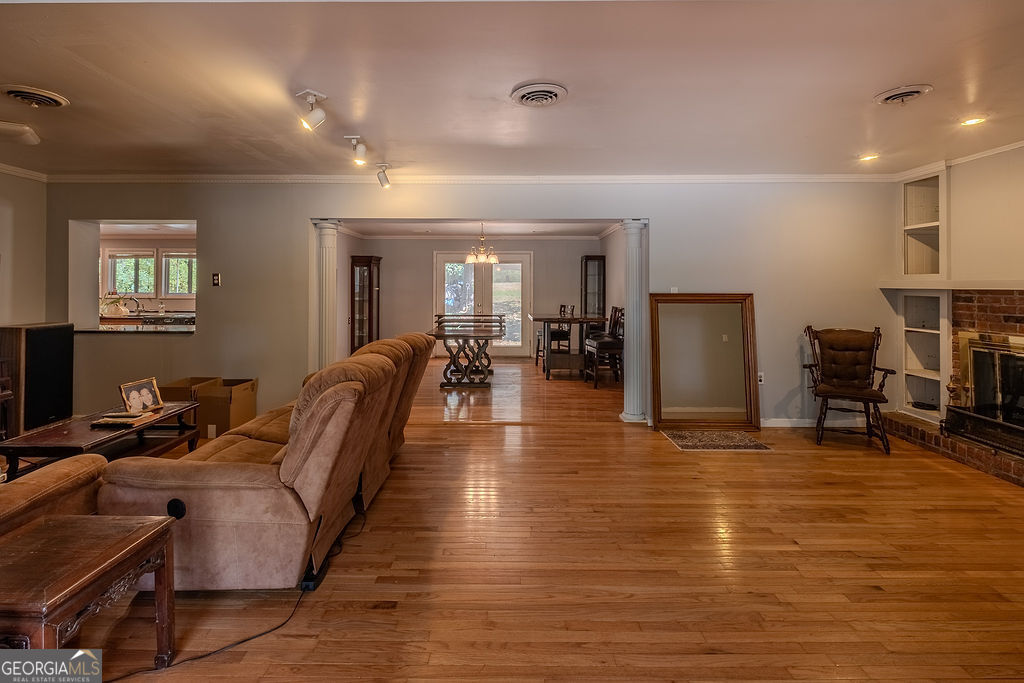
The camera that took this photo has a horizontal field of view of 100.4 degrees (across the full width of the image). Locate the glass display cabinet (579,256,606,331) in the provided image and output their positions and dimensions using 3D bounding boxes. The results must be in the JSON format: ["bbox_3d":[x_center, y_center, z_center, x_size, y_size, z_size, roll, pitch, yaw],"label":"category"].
[{"bbox_3d":[1.570,-0.636,8.220,0.390,1.980,0.460,0,3,0],"label":"glass display cabinet"}]

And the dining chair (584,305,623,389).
[{"bbox_3d":[1.345,0.075,5.930,0.530,1.060,0.450,-1,4,-10],"label":"dining chair"}]

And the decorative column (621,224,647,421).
[{"bbox_3d":[1.235,-0.215,4.300,0.245,2.000,0.245,0,3,0],"label":"decorative column"}]

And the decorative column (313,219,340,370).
[{"bbox_3d":[-1.840,-0.220,4.290,0.245,2.000,0.245,0,3,0],"label":"decorative column"}]

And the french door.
[{"bbox_3d":[-0.574,-0.735,8.470,1.970,2.110,0.110,0,3,0],"label":"french door"}]

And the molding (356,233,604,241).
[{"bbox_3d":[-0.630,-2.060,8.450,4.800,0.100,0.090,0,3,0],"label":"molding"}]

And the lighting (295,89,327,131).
[{"bbox_3d":[-1.147,-1.321,2.430,0.170,0.200,0.155,-1,3,-21],"label":"lighting"}]

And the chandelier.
[{"bbox_3d":[-0.478,-1.560,6.800,0.540,0.650,0.540,0,4,0],"label":"chandelier"}]

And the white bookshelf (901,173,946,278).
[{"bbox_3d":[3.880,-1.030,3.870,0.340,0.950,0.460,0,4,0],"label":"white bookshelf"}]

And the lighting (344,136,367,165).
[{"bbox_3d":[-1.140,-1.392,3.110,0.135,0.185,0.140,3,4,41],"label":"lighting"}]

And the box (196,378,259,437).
[{"bbox_3d":[-2.650,0.610,3.955,0.350,0.470,0.300,0,4,0],"label":"box"}]

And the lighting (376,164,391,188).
[{"bbox_3d":[-1.144,-1.469,3.800,0.125,0.190,0.130,2,4,37],"label":"lighting"}]

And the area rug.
[{"bbox_3d":[1.785,0.865,3.780,0.760,0.012,0.500,0,6,0],"label":"area rug"}]

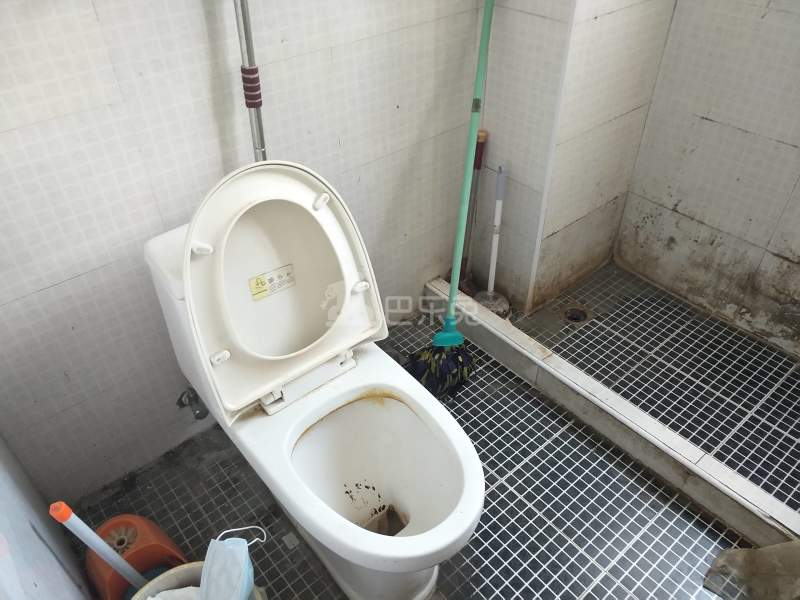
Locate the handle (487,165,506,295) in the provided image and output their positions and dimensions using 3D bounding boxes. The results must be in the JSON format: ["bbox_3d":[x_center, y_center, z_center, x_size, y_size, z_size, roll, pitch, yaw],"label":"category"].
[{"bbox_3d":[0.296,-0.201,1.770,0.022,0.436,0.022,-24,40,-32],"label":"handle"}]

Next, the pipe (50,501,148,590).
[{"bbox_3d":[-0.523,0.465,1.048,0.024,0.279,0.024,-37,30,-20],"label":"pipe"}]

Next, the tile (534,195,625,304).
[{"bbox_3d":[0.600,-0.159,1.919,0.443,0.288,0.012,-28,45,-29],"label":"tile"}]

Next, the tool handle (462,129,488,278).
[{"bbox_3d":[0.228,-0.281,1.819,0.028,0.506,0.028,-22,41,-33],"label":"tool handle"}]

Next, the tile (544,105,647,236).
[{"bbox_3d":[0.587,-0.387,1.733,0.441,0.296,0.012,-28,45,-29],"label":"tile"}]

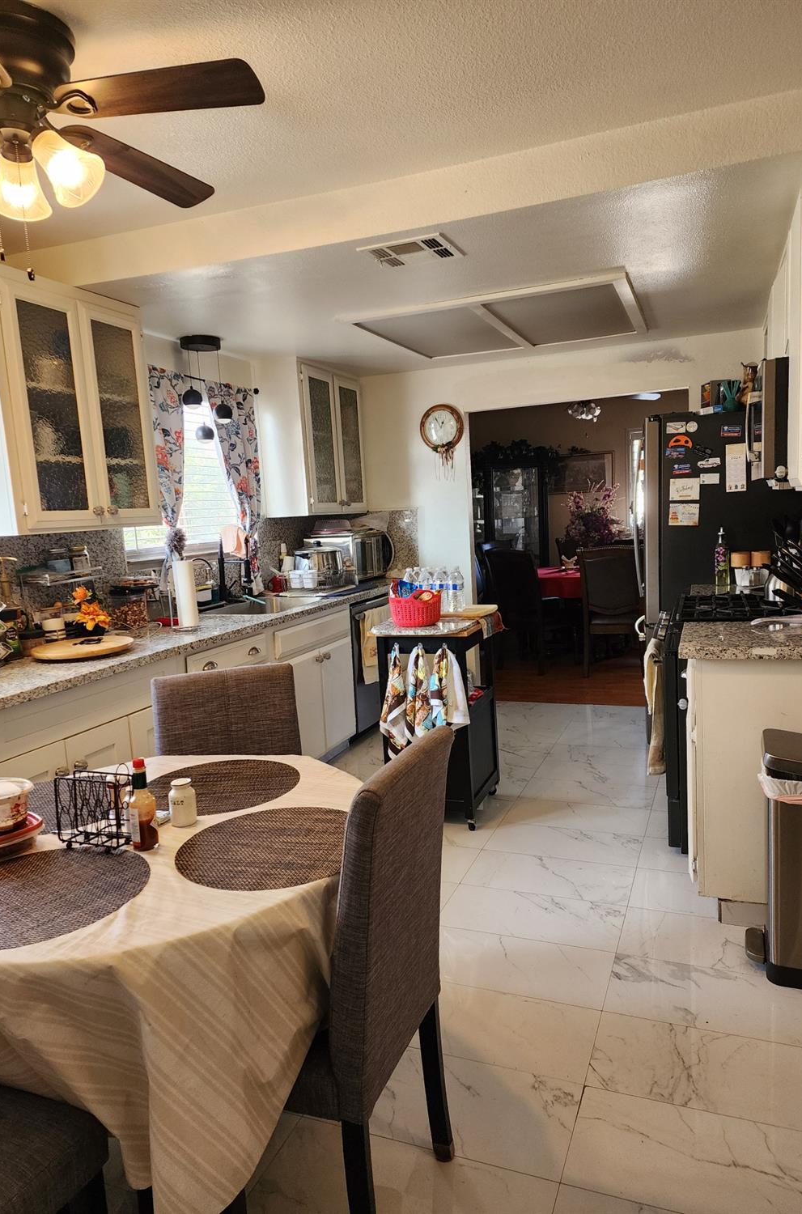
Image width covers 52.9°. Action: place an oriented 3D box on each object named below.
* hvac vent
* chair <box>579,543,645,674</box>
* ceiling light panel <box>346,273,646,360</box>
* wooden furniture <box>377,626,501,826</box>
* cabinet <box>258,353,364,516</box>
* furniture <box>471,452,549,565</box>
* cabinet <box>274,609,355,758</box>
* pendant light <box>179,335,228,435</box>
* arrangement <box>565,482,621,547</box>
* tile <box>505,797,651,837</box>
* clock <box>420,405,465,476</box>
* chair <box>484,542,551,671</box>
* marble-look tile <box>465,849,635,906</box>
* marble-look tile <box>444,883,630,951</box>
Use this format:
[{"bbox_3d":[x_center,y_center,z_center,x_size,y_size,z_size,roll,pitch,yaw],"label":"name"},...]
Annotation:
[{"bbox_3d":[0.037,-1.321,3.010,0.315,0.025,0.300,-1,8,22],"label":"hvac vent"},{"bbox_3d":[1.653,0.016,6.441,0.490,1.030,0.600,-1,7,13],"label":"chair"},{"bbox_3d":[0.560,-1.518,4.375,1.400,0.030,1.370,-1,8,22],"label":"ceiling light panel"},{"bbox_3d":[0.172,0.516,3.754,0.480,0.886,0.480,-1,8,22],"label":"wooden furniture"},{"bbox_3d":[-0.565,-1.121,5.523,0.320,0.960,0.940,-1,8,22],"label":"cabinet"},{"bbox_3d":[1.077,-0.695,8.830,1.050,1.900,0.450,0,8,22],"label":"furniture"},{"bbox_3d":[-0.695,0.434,4.487,0.590,0.810,0.870,0,8,22],"label":"cabinet"},{"bbox_3d":[-0.988,-1.087,4.099,0.240,0.520,0.230,-4,7,-8],"label":"pendant light"},{"bbox_3d":[1.713,-0.729,7.204,0.460,0.790,0.420,-1,8,22],"label":"arrangement"},{"bbox_3d":[0.788,0.947,3.624,0.610,0.010,0.305,-1,8,22],"label":"tile"},{"bbox_3d":[0.284,-1.172,5.661,0.315,0.490,0.055,-1,8,22],"label":"clock"},{"bbox_3d":[1.093,0.014,6.803,0.480,1.030,0.610,3,9,42],"label":"chair"},{"bbox_3d":[0.562,1.024,3.057,0.611,0.010,0.318,0,8,22],"label":"marble-look tile"},{"bbox_3d":[0.446,1.066,2.772,0.611,0.010,0.303,0,8,22],"label":"marble-look tile"}]

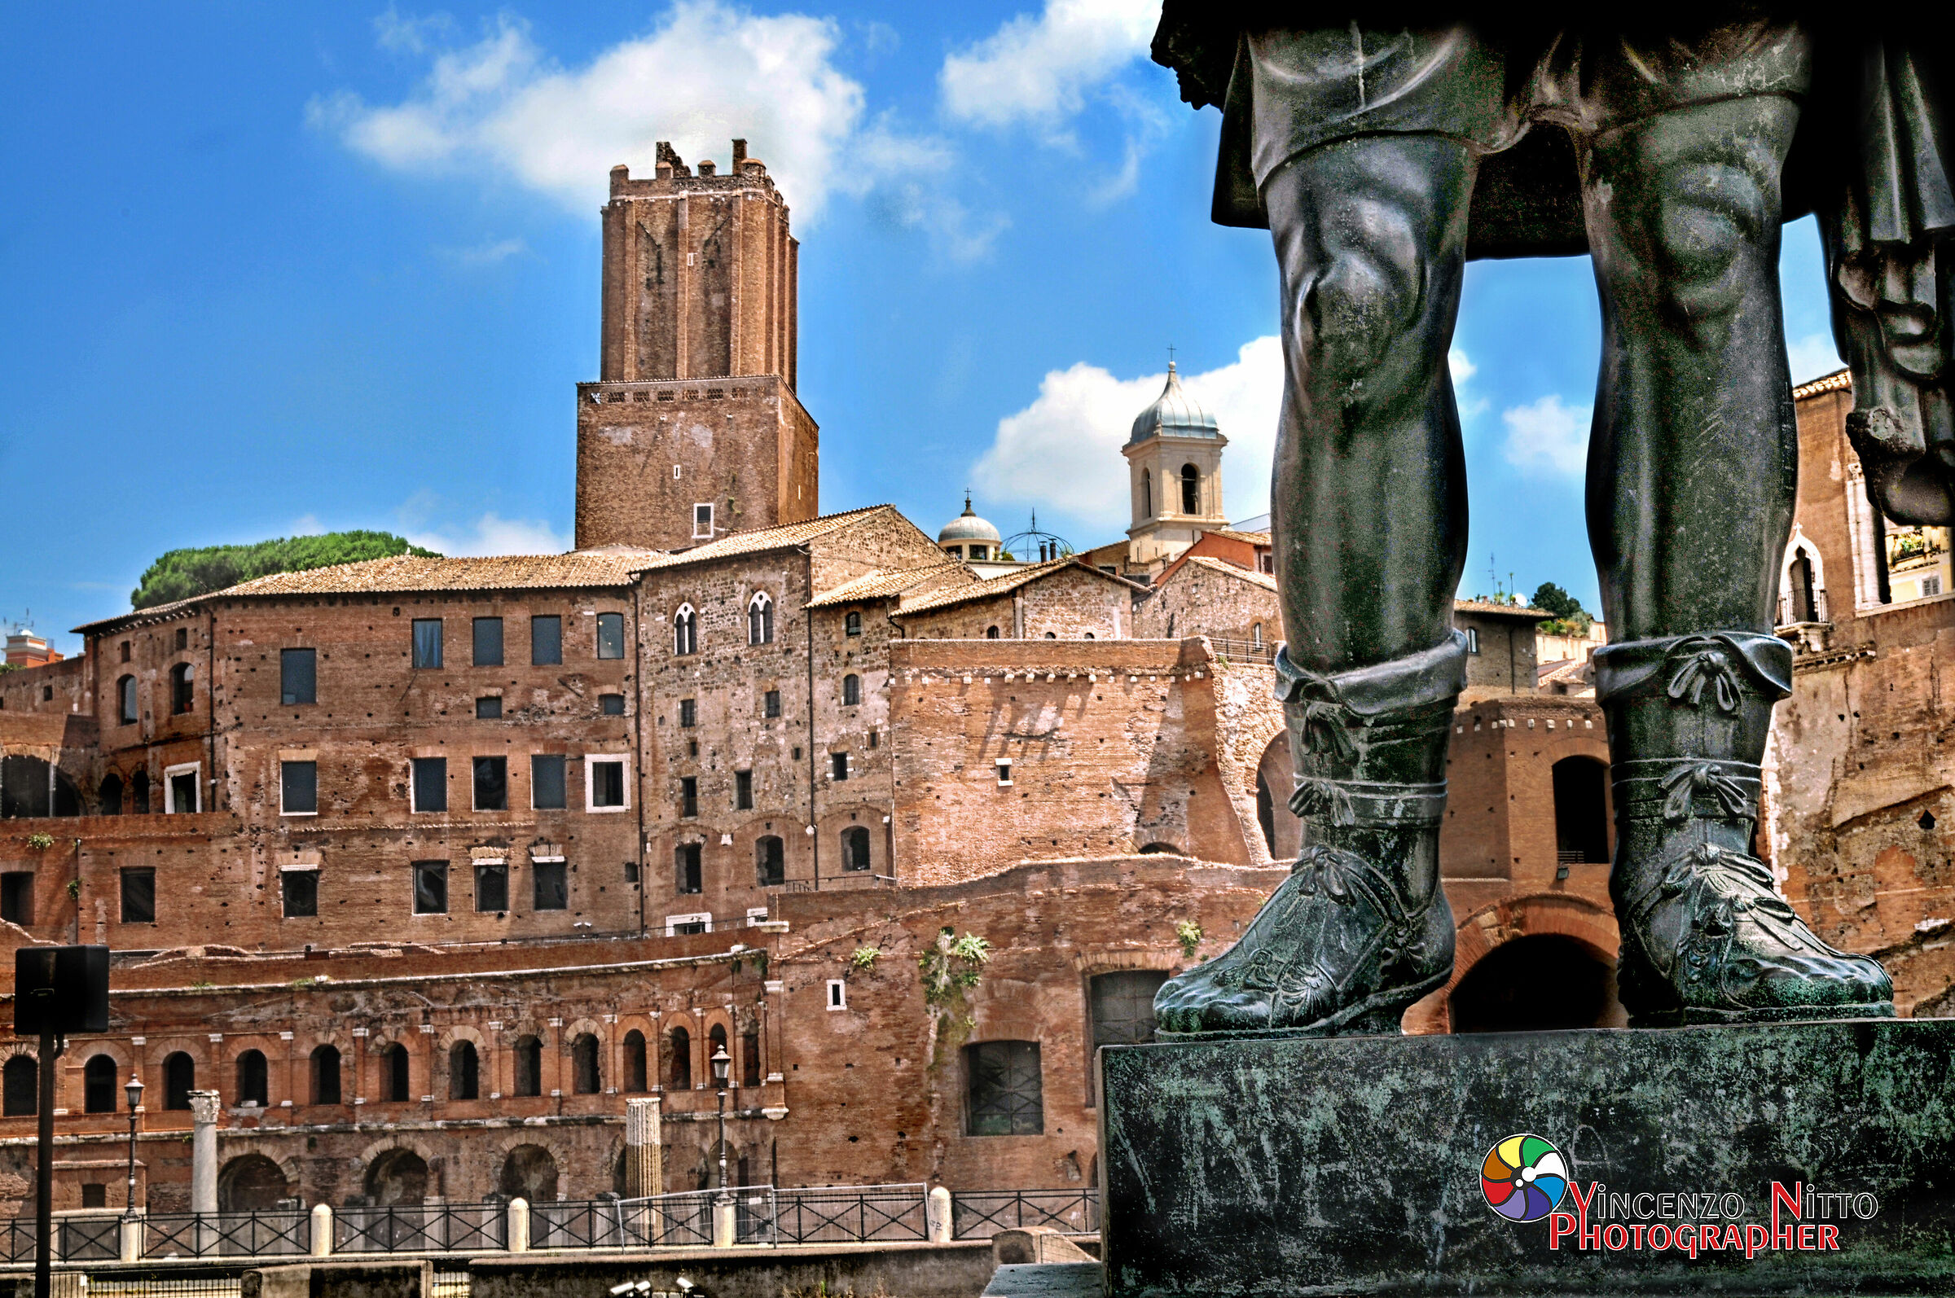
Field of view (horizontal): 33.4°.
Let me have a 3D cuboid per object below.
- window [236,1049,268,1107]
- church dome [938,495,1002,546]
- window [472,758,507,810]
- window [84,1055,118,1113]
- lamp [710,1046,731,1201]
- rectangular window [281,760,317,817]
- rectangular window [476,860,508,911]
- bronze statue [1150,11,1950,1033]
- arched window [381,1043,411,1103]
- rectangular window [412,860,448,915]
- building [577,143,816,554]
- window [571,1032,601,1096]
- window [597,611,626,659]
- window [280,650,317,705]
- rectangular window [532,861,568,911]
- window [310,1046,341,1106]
[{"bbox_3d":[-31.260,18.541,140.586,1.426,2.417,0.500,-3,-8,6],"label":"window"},{"bbox_3d":[-0.440,-8.205,208.121,4.050,3.020,4.050,-2,-8,0],"label":"church dome"},{"bbox_3d":[-19.293,5.369,128.899,1.280,2.099,0.300,-1,-8,-6],"label":"window"},{"bbox_3d":[-32.665,16.195,121.260,1.250,2.150,0.400,0,-8,-14],"label":"window"},{"bbox_3d":[-6.089,11.253,77.218,0.450,3.660,0.450,-2,-8,0],"label":"lamp"},{"bbox_3d":[-26.680,5.486,128.098,1.264,2.026,0.300,-1,-8,-6],"label":"rectangular window"},{"bbox_3d":[-21.956,10.739,146.992,1.507,2.341,0.350,-2,-8,-3],"label":"rectangular window"},{"bbox_3d":[0.465,-0.842,3.096,0.950,2.400,0.680,-2,-8,1],"label":"bronze statue"},{"bbox_3d":[-21.051,15.412,118.126,1.079,2.065,0.300,-5,-8,18],"label":"arched window"},{"bbox_3d":[-24.655,10.798,146.860,1.572,2.339,0.350,-2,-8,-3],"label":"rectangular window"},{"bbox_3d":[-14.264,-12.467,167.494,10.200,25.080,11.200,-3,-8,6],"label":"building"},{"bbox_3d":[-13.985,14.951,117.350,1.250,2.190,0.400,-8,-10,38],"label":"window"},{"bbox_3d":[-16.746,-0.604,148.763,1.319,2.182,0.350,-2,-8,-3],"label":"window"},{"bbox_3d":[-30.820,1.271,147.864,1.512,2.586,0.350,-2,-8,-3],"label":"window"},{"bbox_3d":[-16.894,9.365,128.580,1.279,1.904,0.300,-1,-8,-6],"label":"rectangular window"},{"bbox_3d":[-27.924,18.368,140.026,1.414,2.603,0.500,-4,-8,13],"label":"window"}]

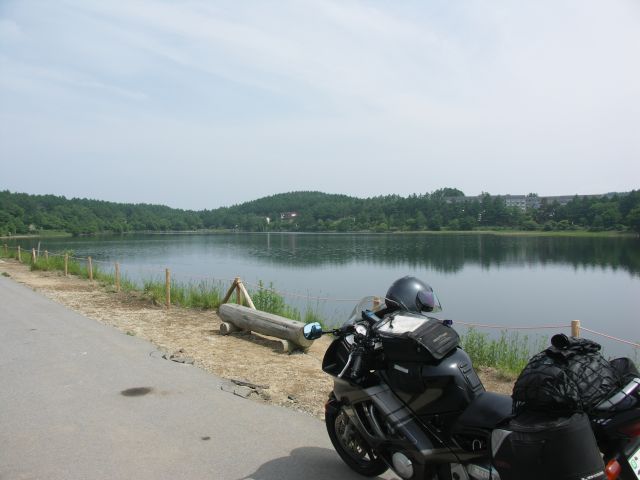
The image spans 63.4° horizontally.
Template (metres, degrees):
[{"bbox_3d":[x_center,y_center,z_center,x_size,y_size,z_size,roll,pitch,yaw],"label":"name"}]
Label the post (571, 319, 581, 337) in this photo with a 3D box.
[{"bbox_3d":[2.500,1.150,5.060,0.083,0.740,0.083,0,1,0],"label":"post"}]

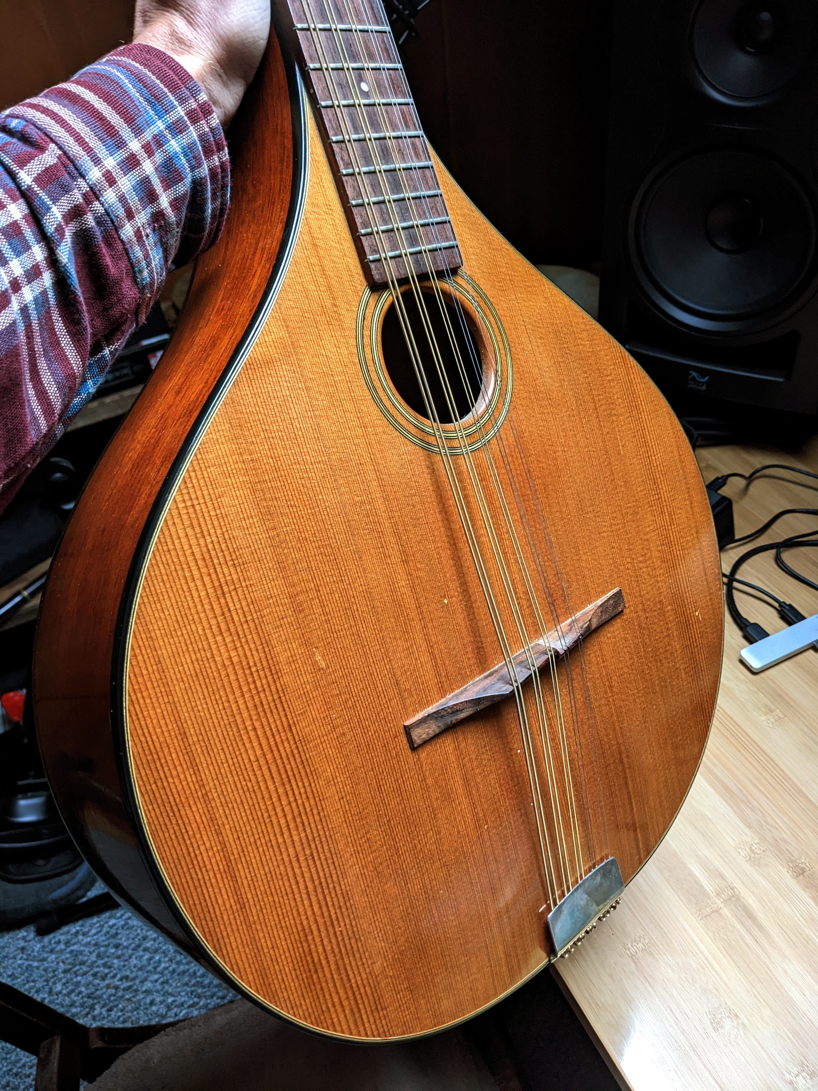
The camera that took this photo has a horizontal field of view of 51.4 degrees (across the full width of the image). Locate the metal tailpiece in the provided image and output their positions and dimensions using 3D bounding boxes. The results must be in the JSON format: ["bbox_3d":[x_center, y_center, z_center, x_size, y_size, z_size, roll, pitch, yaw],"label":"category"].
[{"bbox_3d":[0.079,0.168,0.401,0.054,0.025,0.018,-25,14,-38],"label":"metal tailpiece"}]

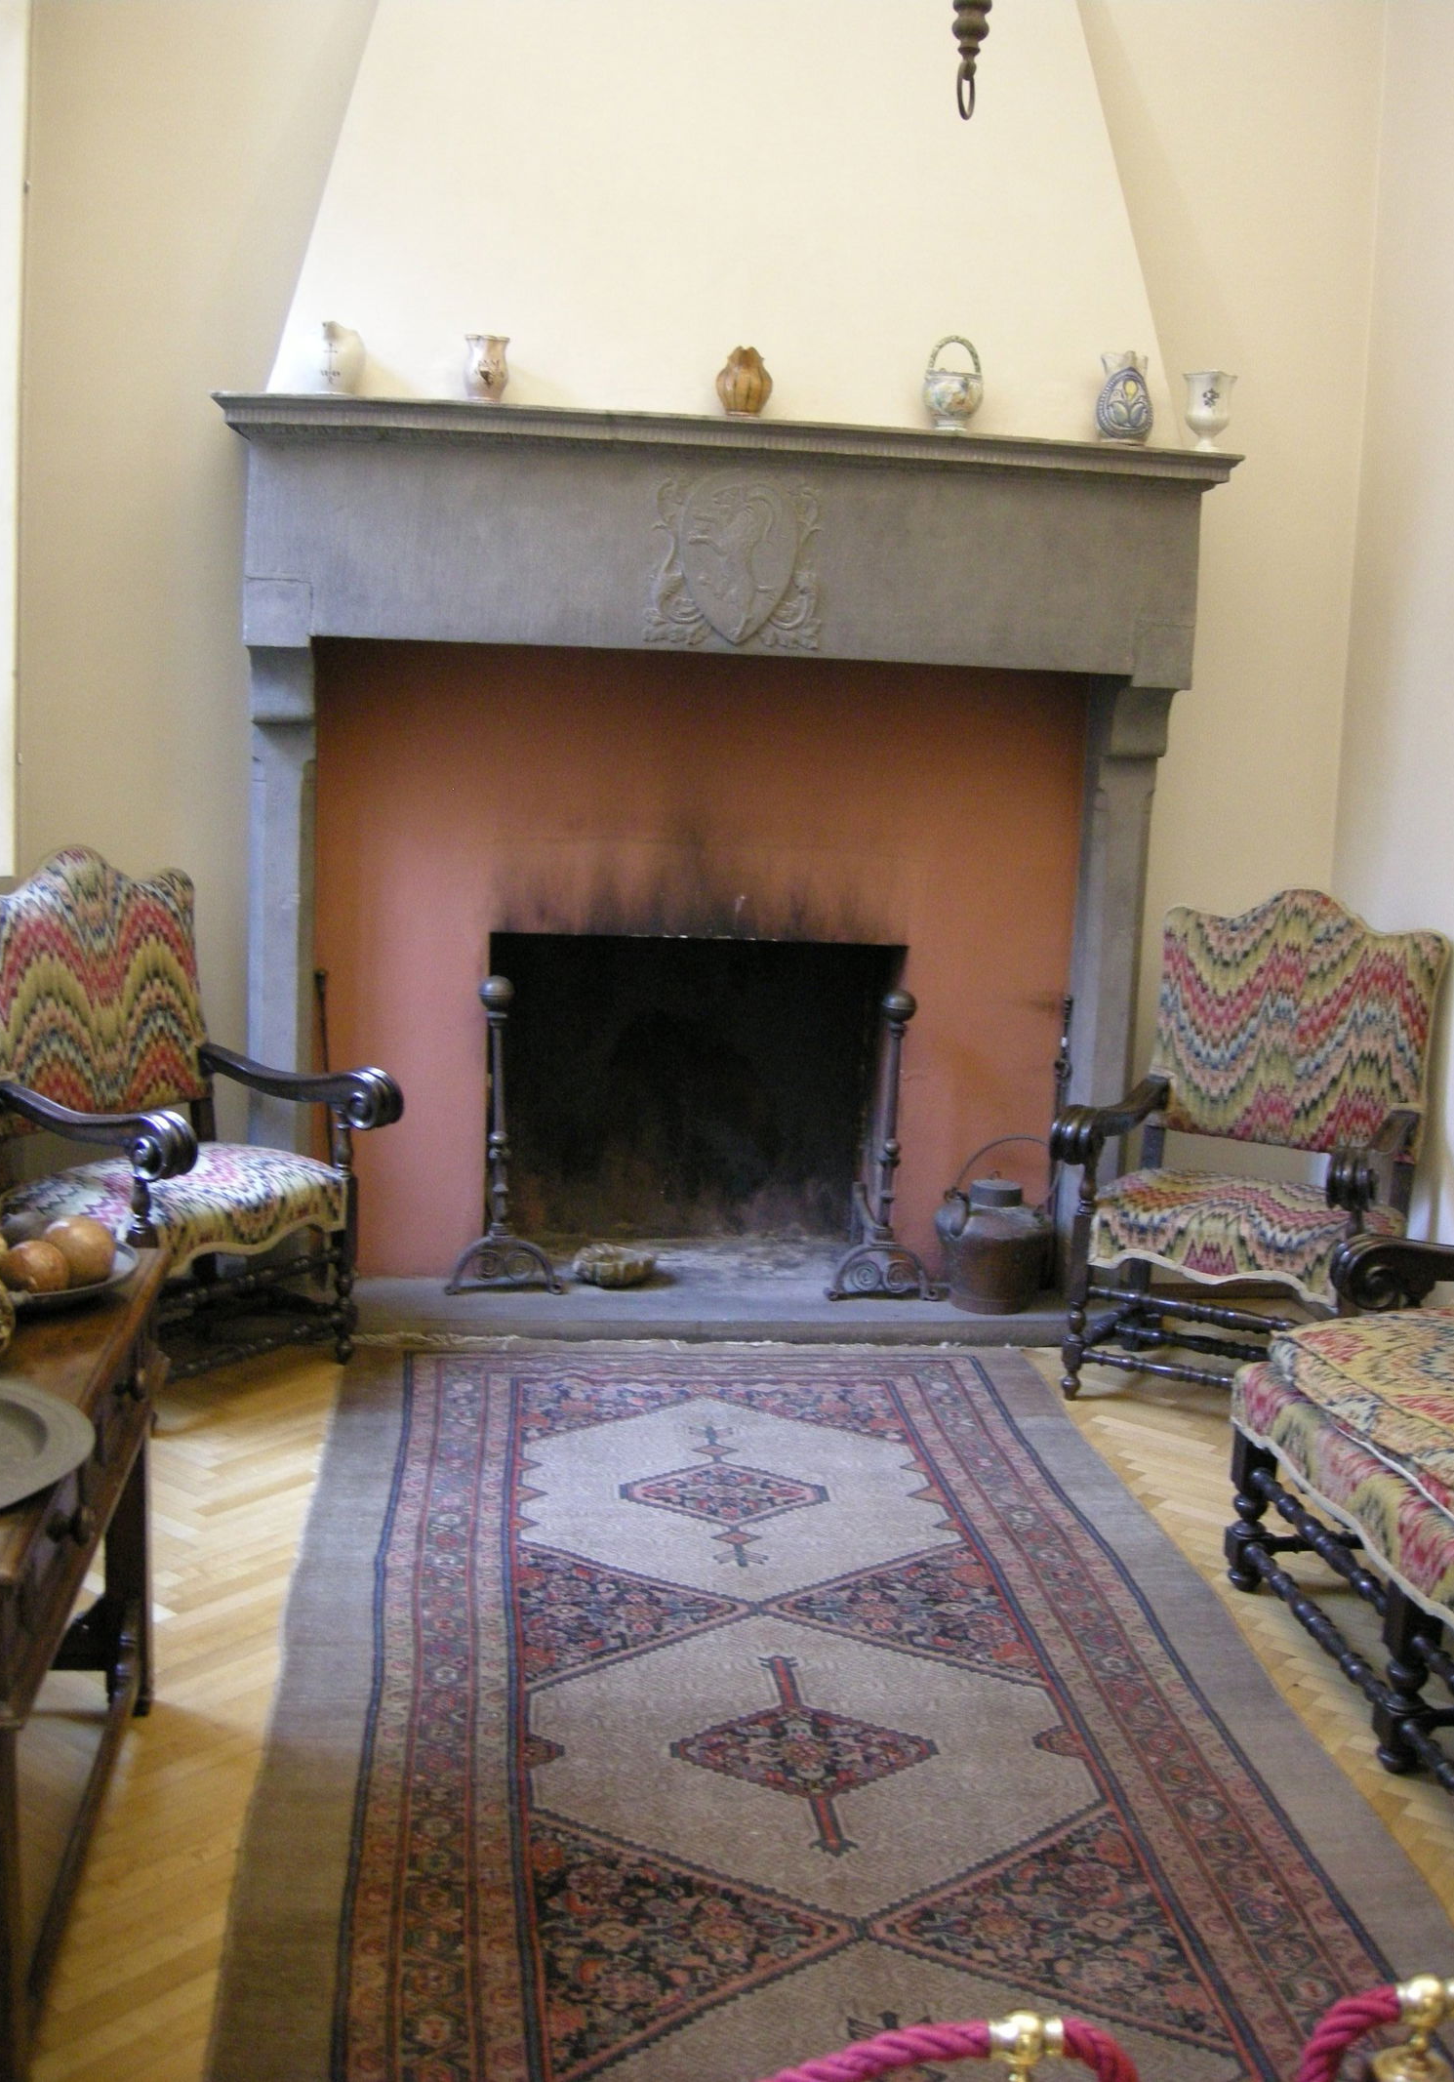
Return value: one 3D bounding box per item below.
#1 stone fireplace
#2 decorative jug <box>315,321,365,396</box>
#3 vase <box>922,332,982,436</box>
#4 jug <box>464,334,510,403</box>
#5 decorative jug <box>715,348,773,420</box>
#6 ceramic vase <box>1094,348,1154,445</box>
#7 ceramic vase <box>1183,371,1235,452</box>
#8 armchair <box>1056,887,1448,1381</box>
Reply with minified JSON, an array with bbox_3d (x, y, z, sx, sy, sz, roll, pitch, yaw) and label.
[{"bbox_3d":[-0.043,-0.369,5.222,2.290,2.114,0.560,1,10,-7],"label":"stone fireplace"},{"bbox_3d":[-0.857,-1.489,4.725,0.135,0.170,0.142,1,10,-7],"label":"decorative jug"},{"bbox_3d":[0.511,-1.482,4.891,0.136,0.220,0.129,1,10,-7],"label":"vase"},{"bbox_3d":[-0.528,-1.479,4.764,0.100,0.152,0.100,1,10,-7],"label":"jug"},{"bbox_3d":[0.038,-1.470,4.834,0.131,0.158,0.131,1,10,-7],"label":"decorative jug"},{"bbox_3d":[0.908,-1.468,4.944,0.134,0.217,0.140,1,10,-7],"label":"ceramic vase"},{"bbox_3d":[1.110,-1.446,4.975,0.123,0.191,0.123,1,10,-7],"label":"ceramic vase"},{"bbox_3d":[1.178,0.258,4.944,0.680,1.175,0.660,8,11,29],"label":"armchair"}]

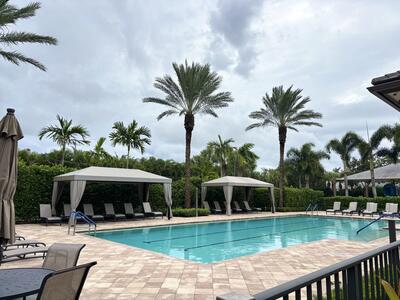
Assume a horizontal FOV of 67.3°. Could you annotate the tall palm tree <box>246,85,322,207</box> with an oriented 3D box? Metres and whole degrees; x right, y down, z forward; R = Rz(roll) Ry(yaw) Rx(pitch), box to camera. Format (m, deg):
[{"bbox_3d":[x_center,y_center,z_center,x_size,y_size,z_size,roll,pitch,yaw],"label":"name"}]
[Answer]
[{"bbox_3d":[8.572,-0.484,31.229,7.600,13.400,7.600,8,-11,-41],"label":"tall palm tree"}]

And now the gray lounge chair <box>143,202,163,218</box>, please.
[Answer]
[{"bbox_3d":[-3.204,4.060,20.064,0.660,1.020,1.900,8,-11,-41],"label":"gray lounge chair"}]

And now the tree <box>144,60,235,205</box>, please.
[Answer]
[{"bbox_3d":[-1.014,-1.069,23.571,7.166,12.243,7.166,0,-8,0],"label":"tree"}]

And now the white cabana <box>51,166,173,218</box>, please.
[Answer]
[{"bbox_3d":[-5.218,2.723,18.468,6.102,3.204,3.295,8,-11,-41],"label":"white cabana"}]

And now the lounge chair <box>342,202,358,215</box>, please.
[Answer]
[{"bbox_3d":[12.371,4.818,24.564,1.900,1.020,0.660,8,-11,-41],"label":"lounge chair"}]

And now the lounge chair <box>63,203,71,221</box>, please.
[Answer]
[{"bbox_3d":[-7.005,3.543,16.701,0.660,1.020,1.900,8,-11,-41],"label":"lounge chair"}]

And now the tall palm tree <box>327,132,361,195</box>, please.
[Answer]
[{"bbox_3d":[16.003,2.328,32.825,3.784,8.419,3.784,0,-8,0],"label":"tall palm tree"}]

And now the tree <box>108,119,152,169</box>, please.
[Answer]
[{"bbox_3d":[-6.434,1.435,26.720,3.728,8.140,3.728,0,-8,0],"label":"tree"}]

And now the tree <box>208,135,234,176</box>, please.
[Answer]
[{"bbox_3d":[2.514,2.498,34.860,3.071,8.513,3.071,0,-8,0],"label":"tree"}]

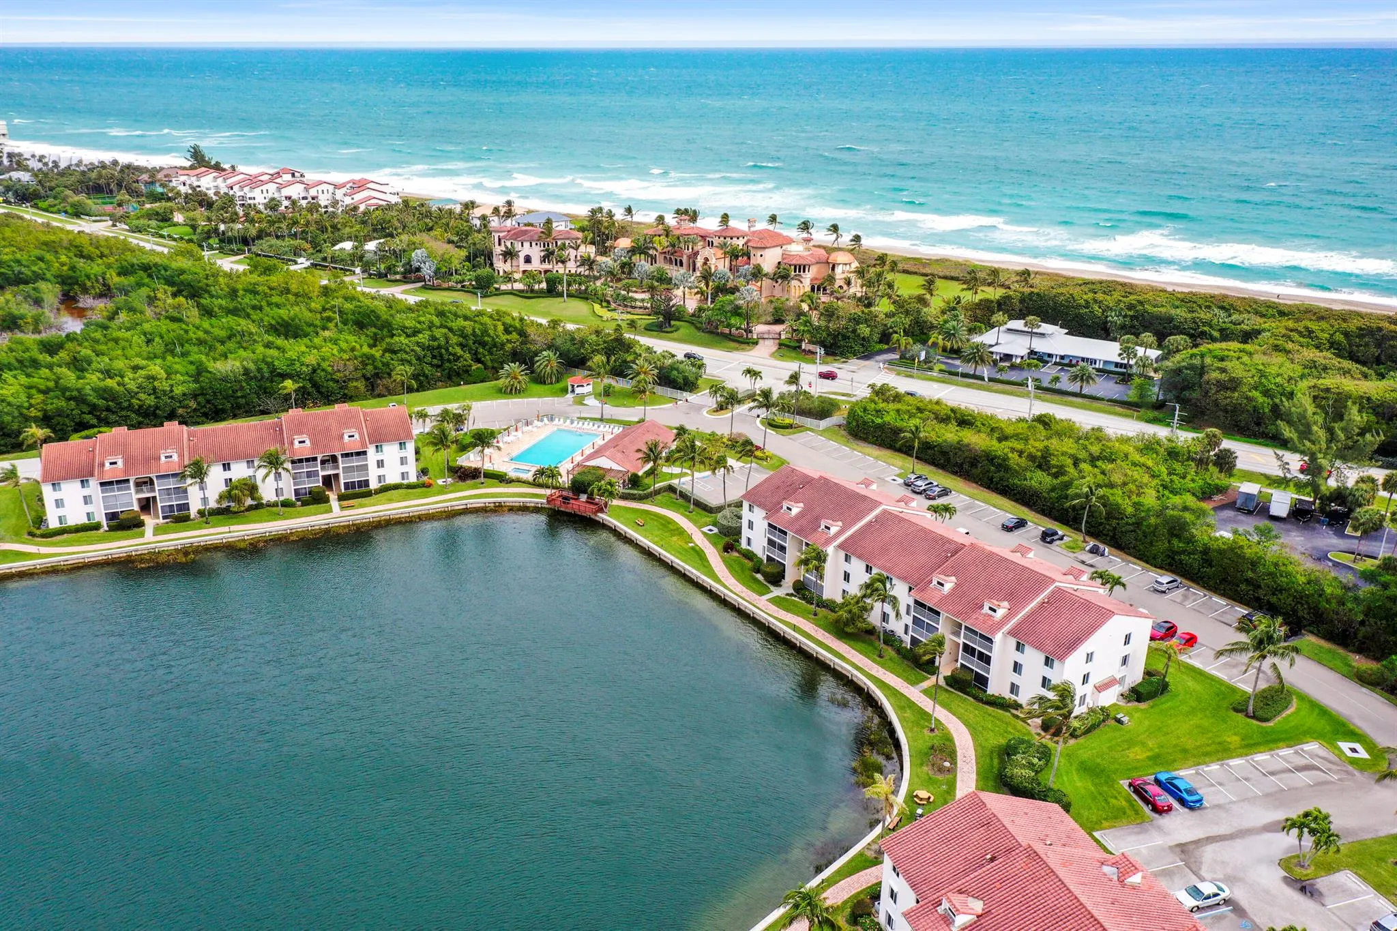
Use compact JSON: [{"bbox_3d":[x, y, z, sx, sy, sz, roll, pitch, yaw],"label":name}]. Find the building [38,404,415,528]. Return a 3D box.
[{"bbox_3d":[-76.020,-1.683,180.006,55.300,12.500,17.600,-8,23,-20],"label":"building"}]

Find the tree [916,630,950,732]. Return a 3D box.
[{"bbox_3d":[24.596,23.501,116.437,3.400,11.700,3.700,0,21,0],"label":"tree"}]

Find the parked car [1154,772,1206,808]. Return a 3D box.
[{"bbox_3d":[46.232,31.013,104.365,1.900,1.460,5.000,-7,22,-17],"label":"parked car"}]

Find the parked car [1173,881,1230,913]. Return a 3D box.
[{"bbox_3d":[44.089,37.424,94.847,4.750,1.420,1.800,-6,22,-15],"label":"parked car"}]

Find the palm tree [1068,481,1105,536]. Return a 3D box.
[{"bbox_3d":[55.404,6.674,156.238,5.276,9.175,5.012,0,21,0],"label":"palm tree"}]

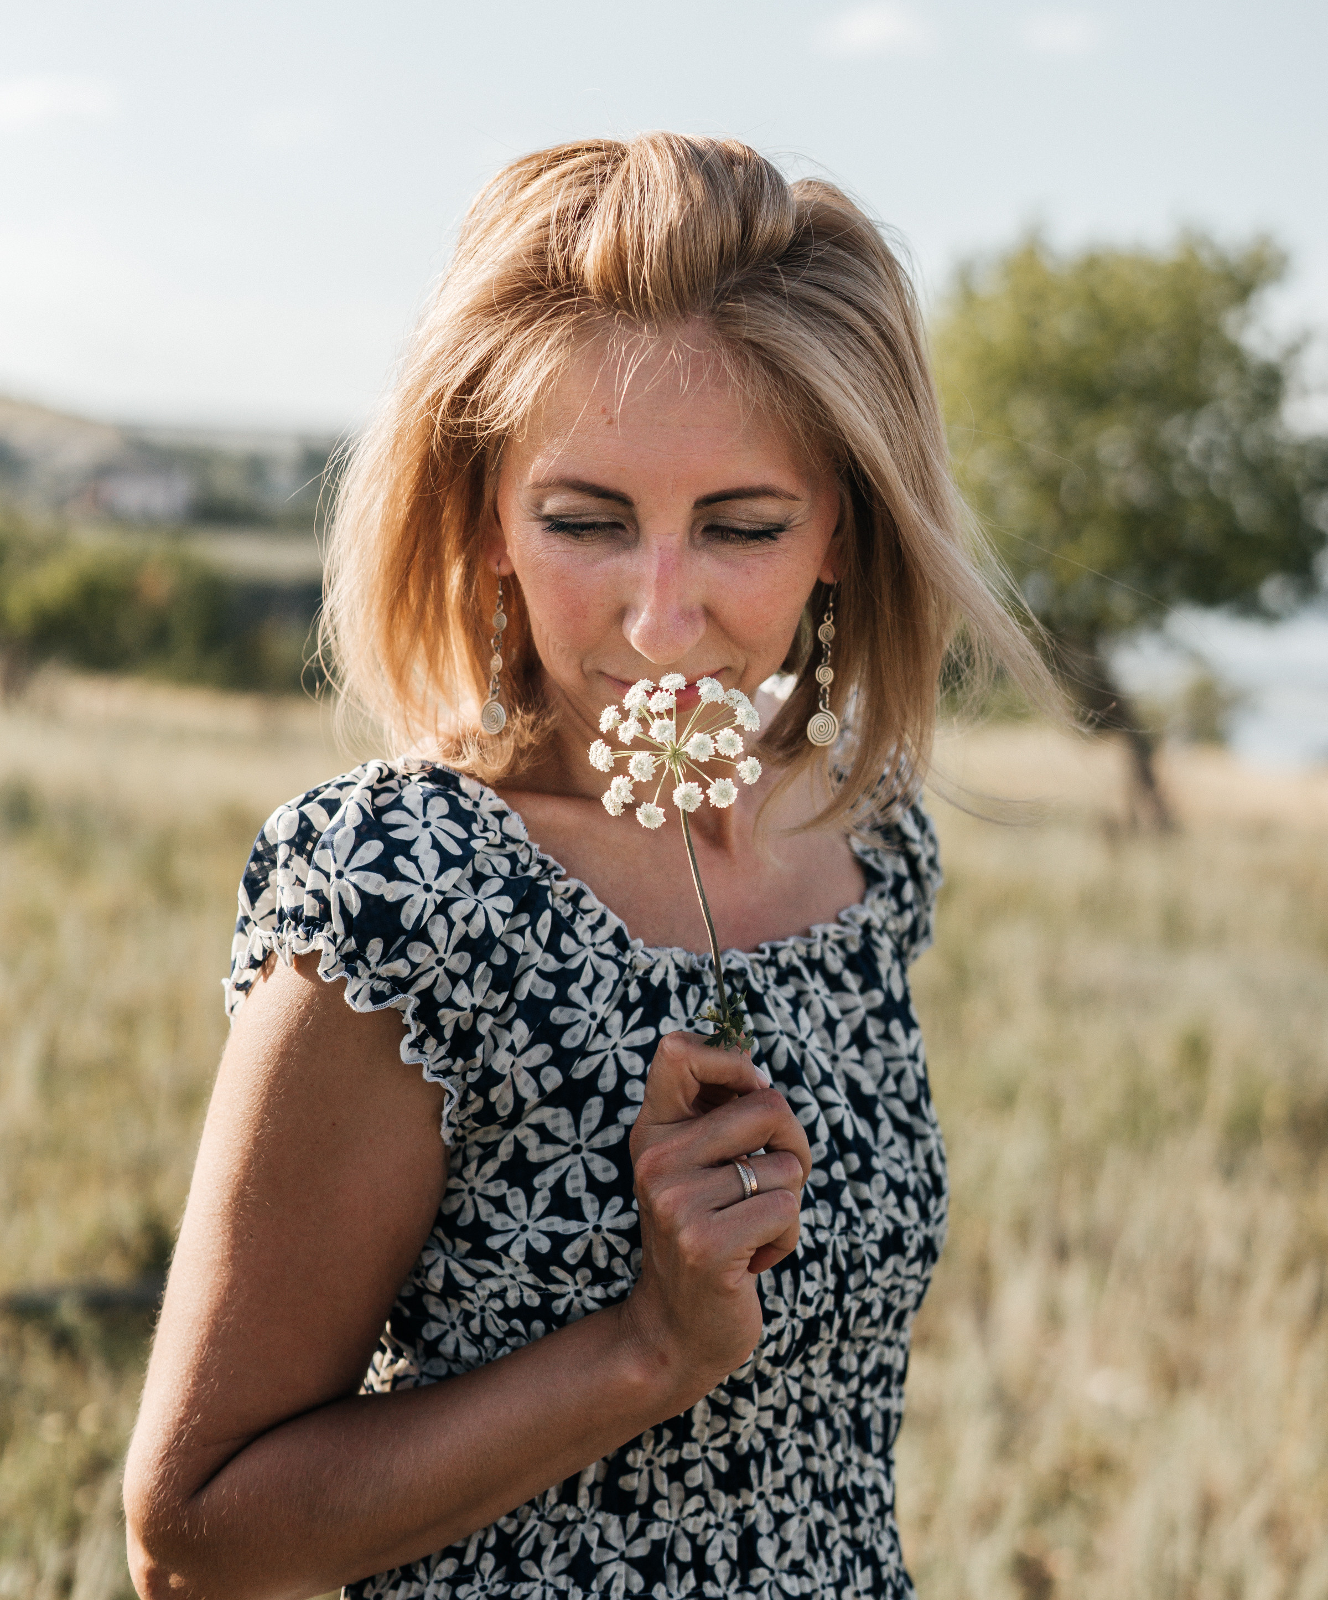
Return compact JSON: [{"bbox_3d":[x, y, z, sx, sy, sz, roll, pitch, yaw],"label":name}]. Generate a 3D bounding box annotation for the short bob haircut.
[{"bbox_3d":[0.006,-0.138,1.155,0.295,0.280,0.245,0,14,0],"label":"short bob haircut"}]

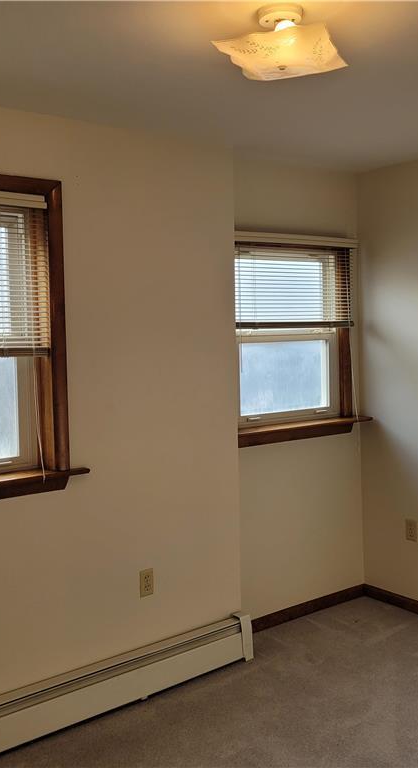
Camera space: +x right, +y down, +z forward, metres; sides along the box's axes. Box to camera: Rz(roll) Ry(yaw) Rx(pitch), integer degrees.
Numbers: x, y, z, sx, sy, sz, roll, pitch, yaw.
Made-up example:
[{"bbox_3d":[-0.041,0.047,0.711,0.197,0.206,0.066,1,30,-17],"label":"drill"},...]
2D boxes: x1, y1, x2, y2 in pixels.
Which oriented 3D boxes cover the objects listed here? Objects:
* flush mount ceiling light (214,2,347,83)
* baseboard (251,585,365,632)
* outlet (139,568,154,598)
[{"bbox_3d":[0.201,-0.933,2.085,0.305,0.165,0.305,0,3,21],"label":"flush mount ceiling light"},{"bbox_3d":[0.534,1.257,4.240,1.034,0.076,0.015,-4,4,-40],"label":"baseboard"},{"bbox_3d":[-0.271,0.880,3.393,0.070,0.114,0.009,-4,4,-40],"label":"outlet"}]

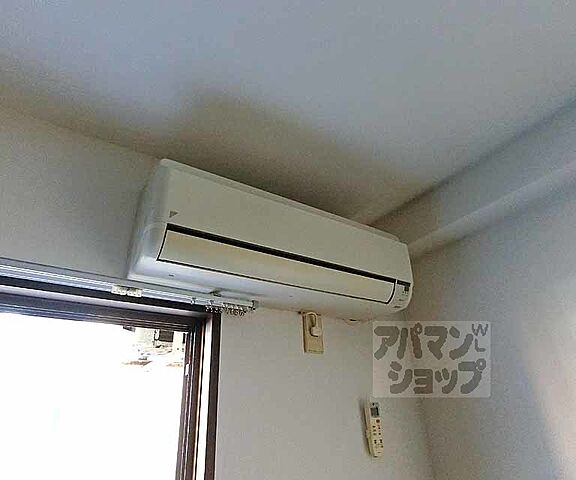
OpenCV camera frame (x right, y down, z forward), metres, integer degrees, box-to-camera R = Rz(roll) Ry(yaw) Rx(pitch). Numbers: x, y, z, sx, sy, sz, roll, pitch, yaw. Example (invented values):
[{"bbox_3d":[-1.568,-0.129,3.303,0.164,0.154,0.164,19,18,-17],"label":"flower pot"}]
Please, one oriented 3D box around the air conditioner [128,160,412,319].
[{"bbox_3d":[0.014,0.038,0.965,0.810,0.265,0.195,15,-32,-29],"label":"air conditioner"}]

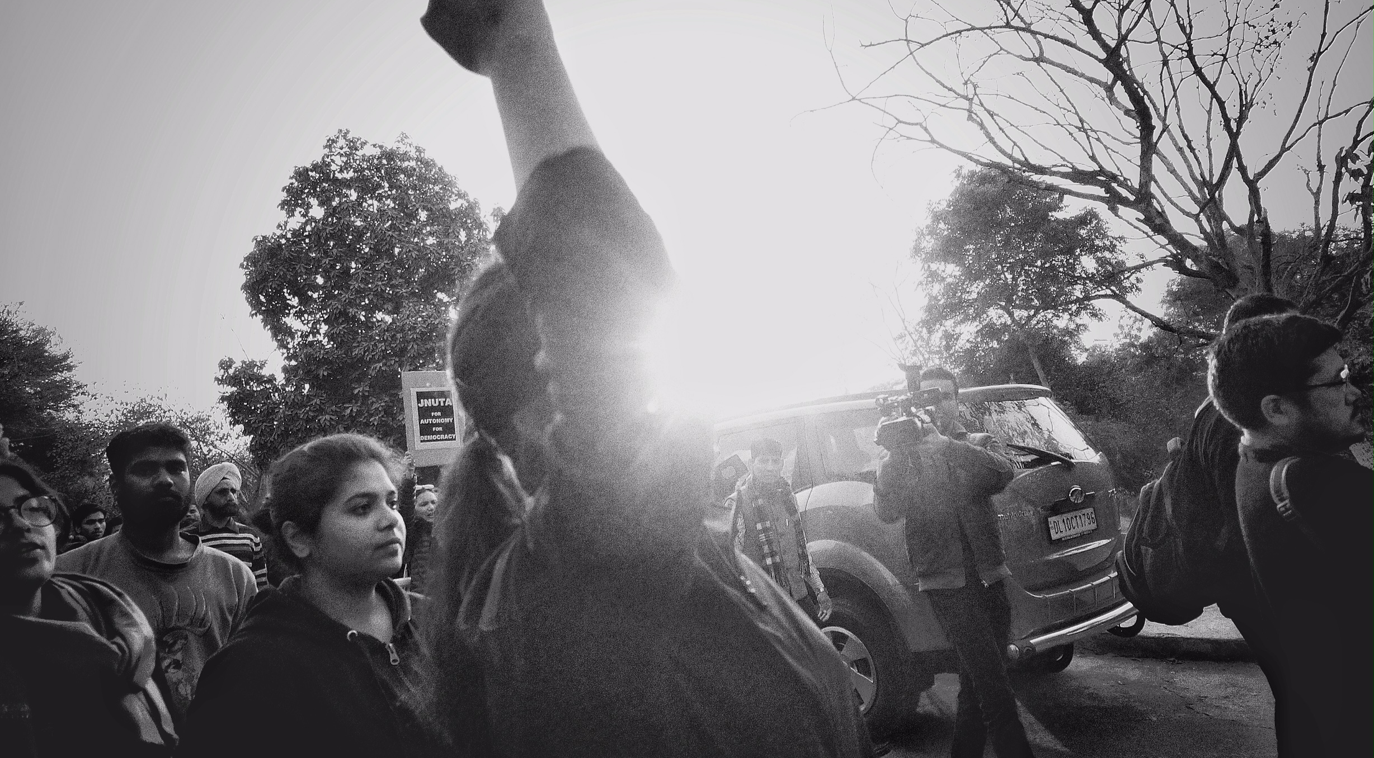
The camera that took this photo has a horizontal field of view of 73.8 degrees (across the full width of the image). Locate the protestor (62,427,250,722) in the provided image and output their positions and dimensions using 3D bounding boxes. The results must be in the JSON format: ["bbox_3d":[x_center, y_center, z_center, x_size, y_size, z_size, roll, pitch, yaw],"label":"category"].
[{"bbox_3d":[-1.170,0.957,2.100,0.530,1.720,0.340,-1,-9,-42],"label":"protestor"}]

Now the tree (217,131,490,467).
[{"bbox_3d":[-5.120,-0.230,14.900,4.900,7.800,4.800,-7,-6,0],"label":"tree"}]

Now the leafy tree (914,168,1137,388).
[{"bbox_3d":[7.600,-0.970,19.800,5.000,7.300,5.000,-7,-6,0],"label":"leafy tree"}]

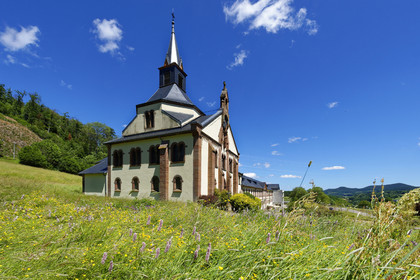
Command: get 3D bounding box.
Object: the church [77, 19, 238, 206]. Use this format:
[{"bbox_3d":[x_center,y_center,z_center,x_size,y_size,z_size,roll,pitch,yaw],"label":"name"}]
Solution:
[{"bbox_3d":[-6.800,-5.900,27.100,19.000,28.500,12.500,-7,-15,26],"label":"church"}]

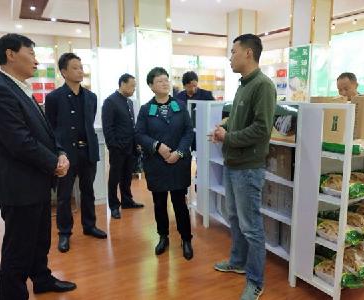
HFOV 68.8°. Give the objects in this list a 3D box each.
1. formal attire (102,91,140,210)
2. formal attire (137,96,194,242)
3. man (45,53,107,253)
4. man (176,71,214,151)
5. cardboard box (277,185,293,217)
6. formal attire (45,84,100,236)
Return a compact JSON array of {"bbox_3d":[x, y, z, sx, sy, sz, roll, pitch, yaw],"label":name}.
[{"bbox_3d":[-0.730,0.012,3.280,0.320,1.400,0.460,4,8,28],"label":"formal attire"},{"bbox_3d":[-0.155,0.150,2.309,0.490,1.260,0.320,-1,8,-9],"label":"formal attire"},{"bbox_3d":[-0.955,0.016,2.443,0.520,1.730,0.400,-7,10,-42],"label":"man"},{"bbox_3d":[0.170,-0.082,3.267,0.500,1.710,0.380,-2,8,-15],"label":"man"},{"bbox_3d":[0.861,0.357,2.022,0.180,0.245,0.165,-4,8,-27],"label":"cardboard box"},{"bbox_3d":[-0.965,0.130,2.458,0.500,1.380,0.330,-7,10,-42],"label":"formal attire"}]

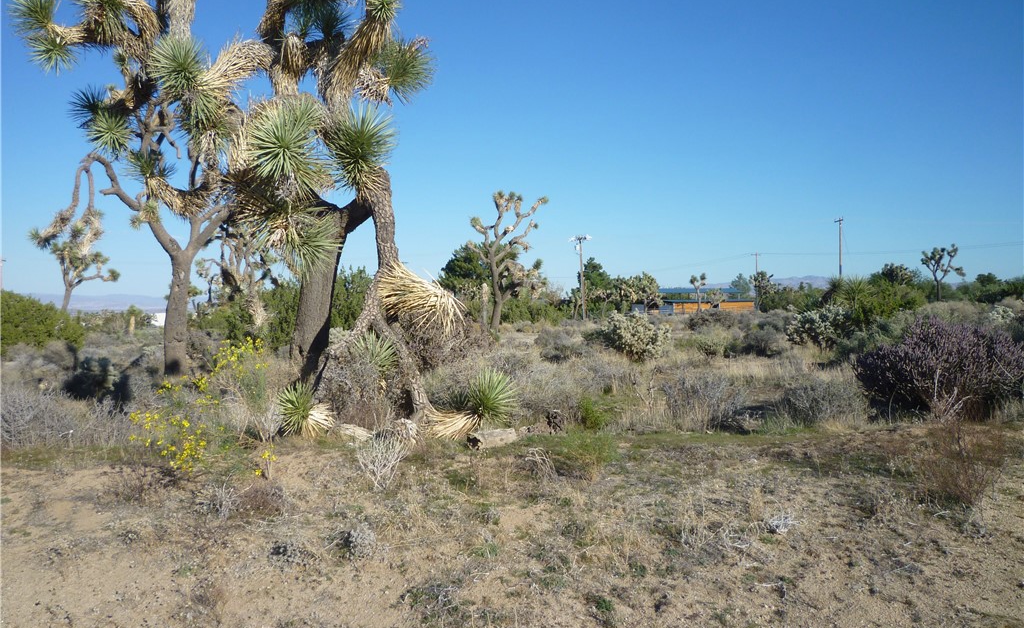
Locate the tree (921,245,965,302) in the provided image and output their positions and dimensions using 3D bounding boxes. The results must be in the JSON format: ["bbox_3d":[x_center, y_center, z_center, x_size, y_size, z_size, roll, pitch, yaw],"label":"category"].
[{"bbox_3d":[32.116,-2.909,64.000,3.282,4.551,3.000,0,1,0],"label":"tree"}]

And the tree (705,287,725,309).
[{"bbox_3d":[17.467,-1.164,74.000,1.725,2.070,1.600,0,1,0],"label":"tree"}]

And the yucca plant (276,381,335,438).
[{"bbox_3d":[-2.431,1.124,10.100,0.683,0.683,0.620,0,1,0],"label":"yucca plant"}]

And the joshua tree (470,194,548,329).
[{"bbox_3d":[-0.167,-2.533,41.000,3.823,6.739,4.000,0,1,0],"label":"joshua tree"}]

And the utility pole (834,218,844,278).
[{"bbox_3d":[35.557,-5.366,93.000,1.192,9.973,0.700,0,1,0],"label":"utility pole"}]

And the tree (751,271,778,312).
[{"bbox_3d":[22.957,-1.955,78.000,2.546,4.000,2.400,0,1,0],"label":"tree"}]

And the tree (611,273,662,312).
[{"bbox_3d":[10.884,-1.748,75.000,4.546,3.759,4.000,0,1,0],"label":"tree"}]

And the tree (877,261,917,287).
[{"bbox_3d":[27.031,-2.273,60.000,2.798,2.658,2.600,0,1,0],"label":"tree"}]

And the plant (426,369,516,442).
[{"bbox_3d":[-0.449,1.055,10.000,1.049,0.839,0.750,0,1,0],"label":"plant"}]

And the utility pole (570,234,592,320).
[{"bbox_3d":[7.048,-3.701,87.000,2.231,8.721,0.600,0,1,0],"label":"utility pole"}]

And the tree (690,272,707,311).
[{"bbox_3d":[16.087,-1.811,74.000,1.380,3.537,1.300,0,1,0],"label":"tree"}]

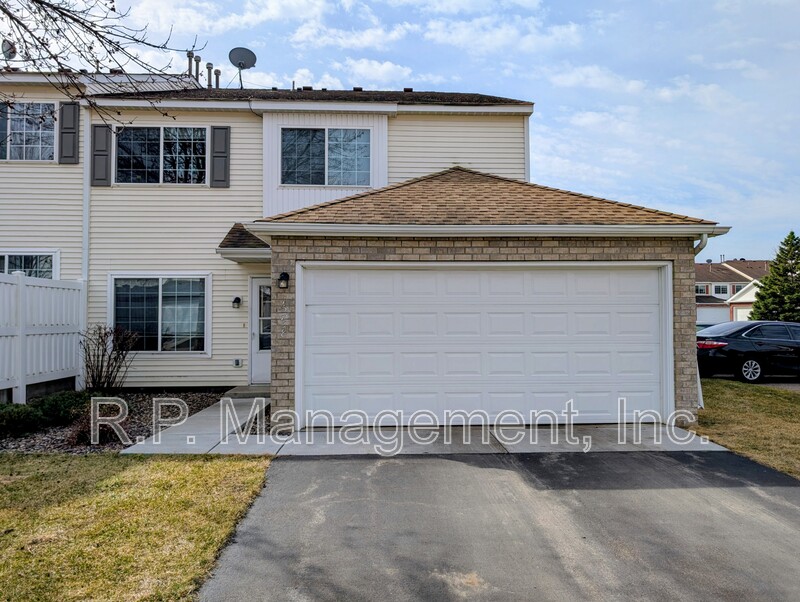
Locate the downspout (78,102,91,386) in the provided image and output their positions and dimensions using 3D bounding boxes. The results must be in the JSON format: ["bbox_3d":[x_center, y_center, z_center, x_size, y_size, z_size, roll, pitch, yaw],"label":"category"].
[{"bbox_3d":[-5.922,-1.028,10.486,0.125,5.410,0.085,0,-2,-2],"label":"downspout"}]

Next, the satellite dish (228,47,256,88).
[{"bbox_3d":[-4.600,-6.797,16.265,0.800,1.220,0.600,0,-2,8],"label":"satellite dish"}]

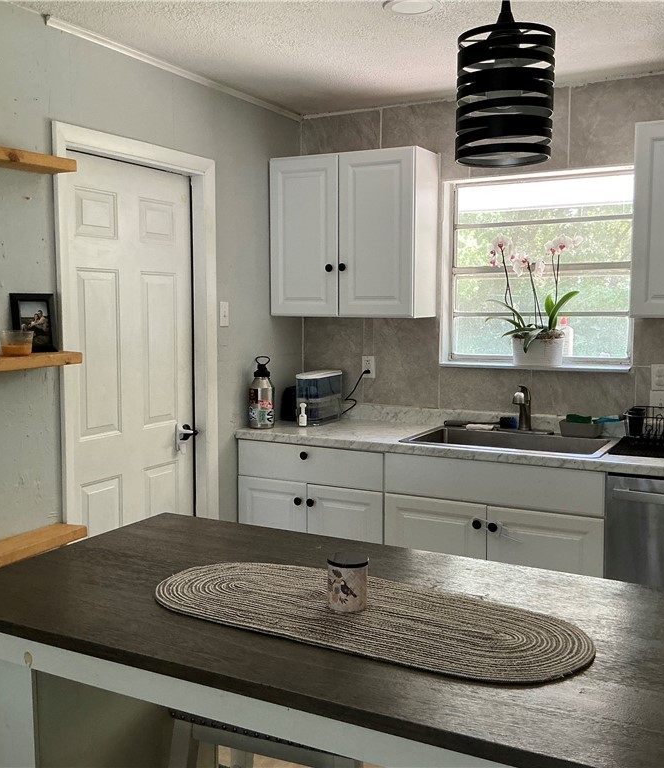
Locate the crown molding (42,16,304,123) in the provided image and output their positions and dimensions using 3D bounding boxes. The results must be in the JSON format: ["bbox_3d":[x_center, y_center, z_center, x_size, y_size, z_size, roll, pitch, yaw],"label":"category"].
[{"bbox_3d":[-0.549,-1.296,3.532,0.028,0.037,1.745,3,7,27],"label":"crown molding"}]

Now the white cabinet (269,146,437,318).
[{"bbox_3d":[0.101,-0.715,4.050,0.760,0.764,0.304,3,6,27],"label":"white cabinet"}]

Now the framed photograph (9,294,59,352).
[{"bbox_3d":[-0.988,-0.199,2.739,0.028,0.195,0.148,-4,2,45],"label":"framed photograph"}]

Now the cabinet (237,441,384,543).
[{"bbox_3d":[0.036,0.680,4.037,0.758,0.872,0.625,3,6,27],"label":"cabinet"}]

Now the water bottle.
[{"bbox_3d":[-0.334,0.041,3.951,0.122,0.336,0.122,0,6,0],"label":"water bottle"}]

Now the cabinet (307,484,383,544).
[{"bbox_3d":[0.060,0.747,3.689,0.375,0.577,0.022,3,6,27],"label":"cabinet"}]

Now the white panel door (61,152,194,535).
[{"bbox_3d":[-0.805,0.152,3.336,0.050,2.030,0.790,3,6,27],"label":"white panel door"}]

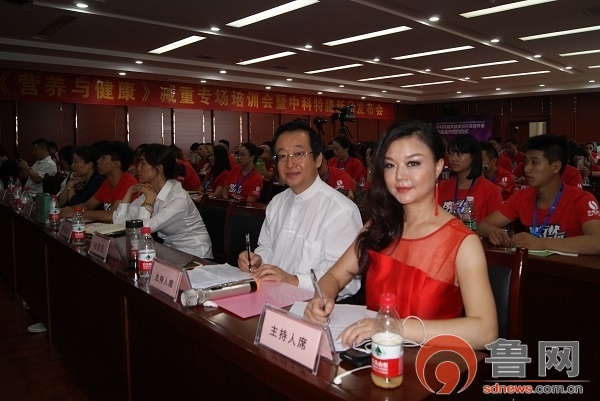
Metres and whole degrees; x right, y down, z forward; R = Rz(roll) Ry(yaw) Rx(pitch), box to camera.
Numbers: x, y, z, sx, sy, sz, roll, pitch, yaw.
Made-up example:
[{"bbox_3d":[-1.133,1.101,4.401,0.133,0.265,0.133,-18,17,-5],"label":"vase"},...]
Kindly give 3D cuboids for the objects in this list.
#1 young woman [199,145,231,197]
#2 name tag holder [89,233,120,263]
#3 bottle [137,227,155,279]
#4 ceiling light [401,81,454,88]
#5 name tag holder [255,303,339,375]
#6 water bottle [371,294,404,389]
[{"bbox_3d":[-0.777,0.089,4.120,0.650,1.170,0.480,-7,11,-43],"label":"young woman"},{"bbox_3d":[-0.829,0.191,1.904,0.072,0.098,0.200,-7,11,-42],"label":"name tag holder"},{"bbox_3d":[-0.558,0.187,1.632,0.060,0.175,0.060,-7,10,-42],"label":"bottle"},{"bbox_3d":[4.931,-4.539,17.516,0.280,0.080,2.300,-7,11,-43],"label":"ceiling light"},{"bbox_3d":[-0.013,0.308,1.039,0.072,0.098,0.202,-7,11,-43],"label":"name tag holder"},{"bbox_3d":[0.178,0.281,0.914,0.063,0.185,0.063,0,8,0],"label":"water bottle"}]

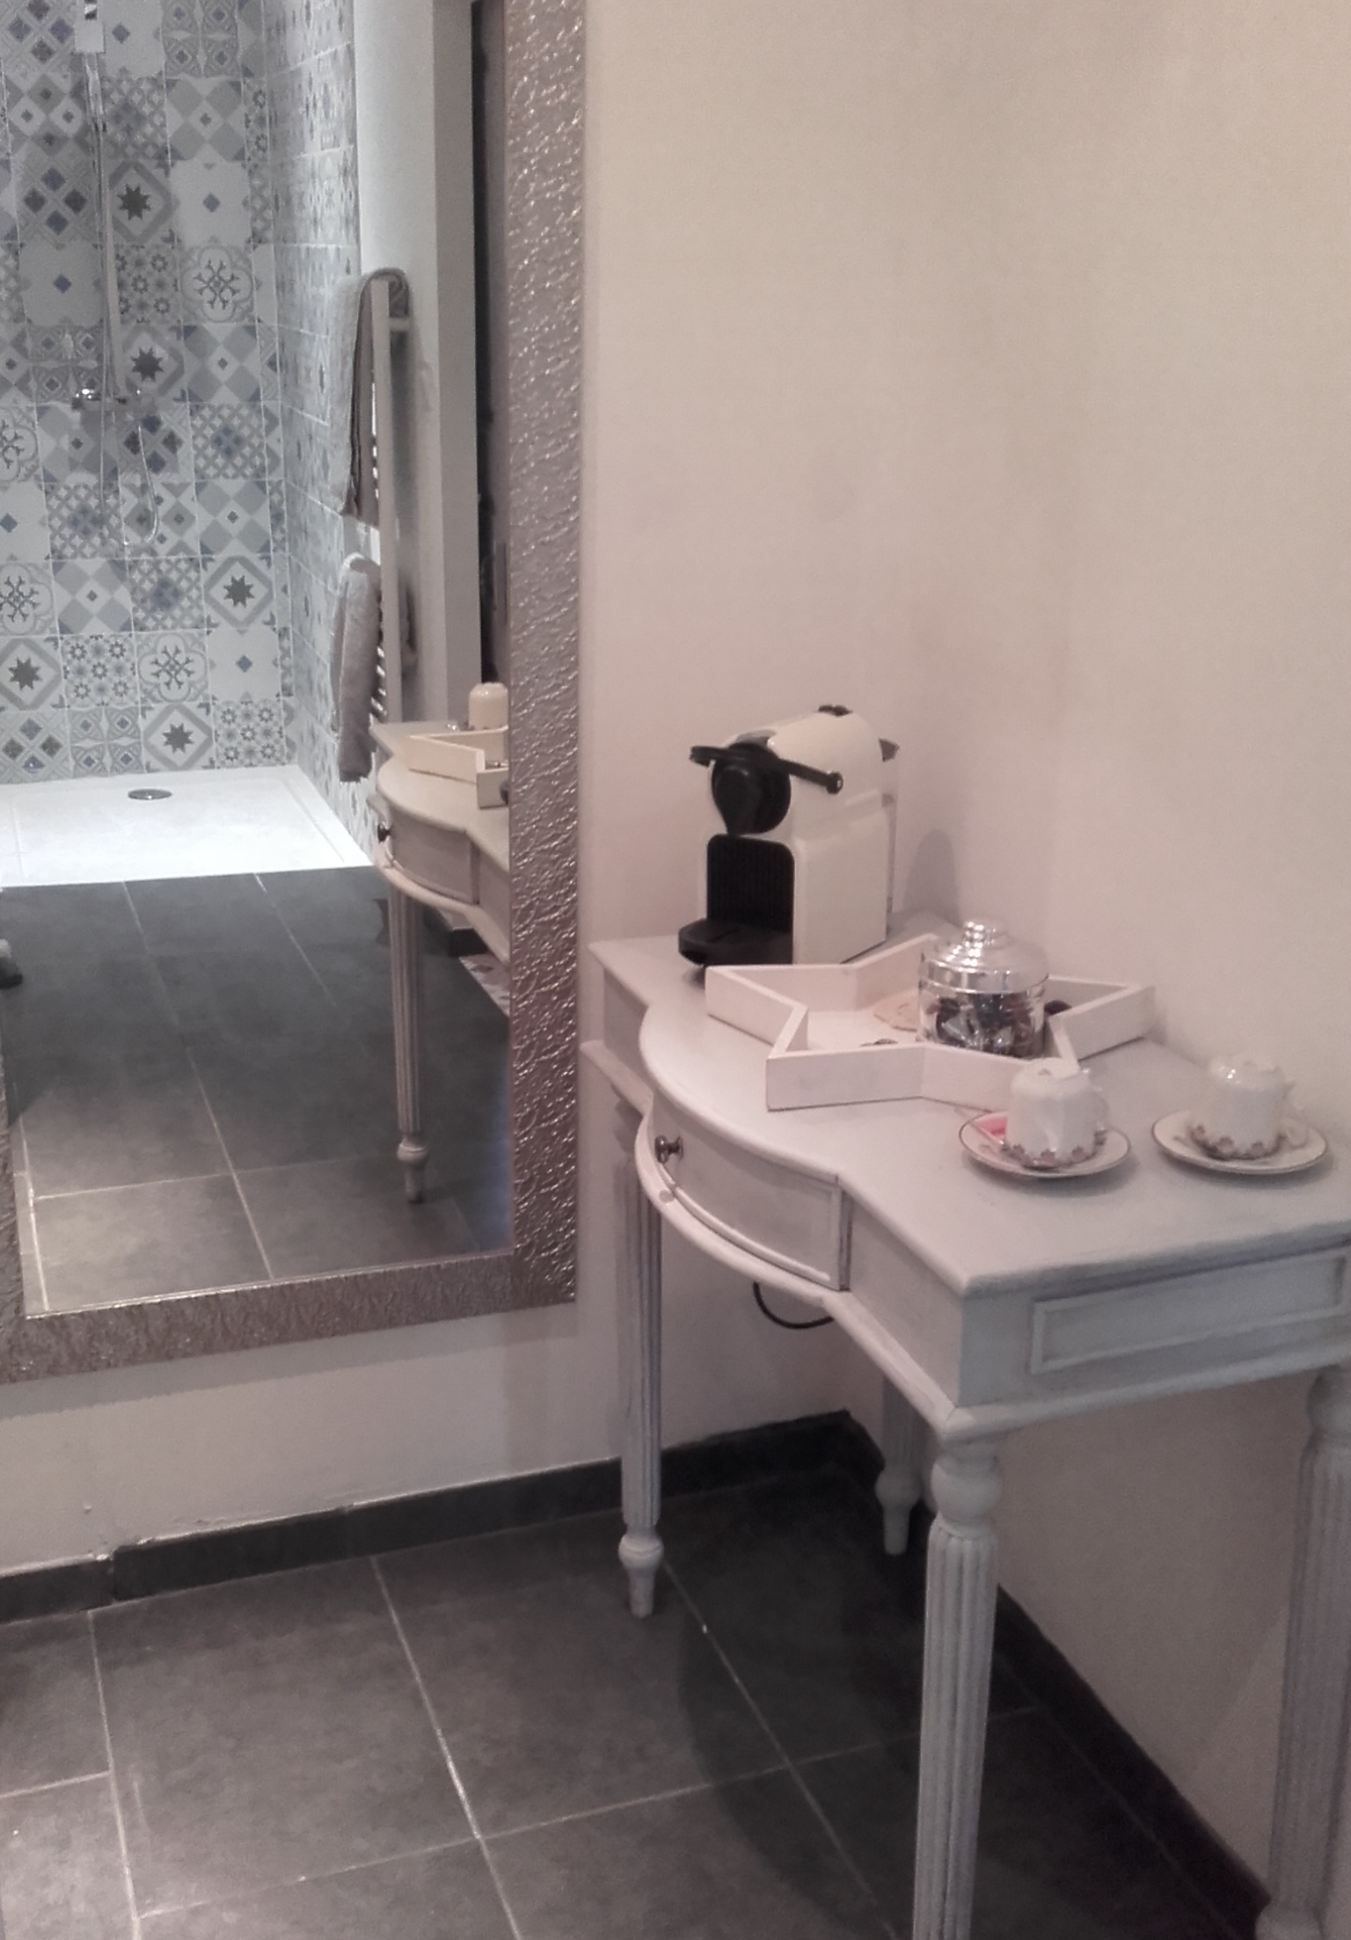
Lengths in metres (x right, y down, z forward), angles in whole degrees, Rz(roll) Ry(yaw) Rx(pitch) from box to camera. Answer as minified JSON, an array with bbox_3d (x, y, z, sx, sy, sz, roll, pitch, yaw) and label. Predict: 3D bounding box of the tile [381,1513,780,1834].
[{"bbox_3d":[-0.113,0.711,1.946,0.304,0.010,0.450,-6,19,-19],"label":"tile"}]

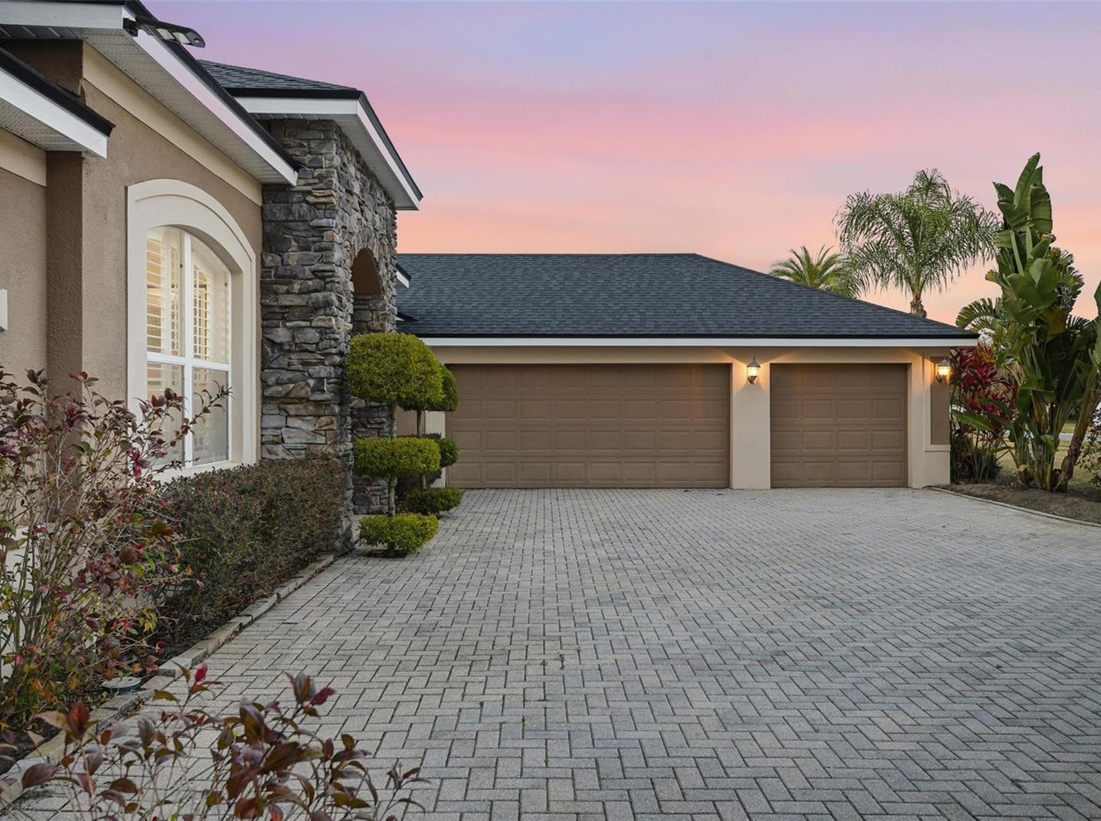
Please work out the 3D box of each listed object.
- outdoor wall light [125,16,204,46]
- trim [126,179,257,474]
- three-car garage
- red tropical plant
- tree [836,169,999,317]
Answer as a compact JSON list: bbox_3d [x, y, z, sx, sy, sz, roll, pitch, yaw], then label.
[{"bbox_3d":[-2.310,-2.280,5.170,0.460,0.180,0.200,0,0,0],"label":"outdoor wall light"},{"bbox_3d":[-2.890,-0.600,6.980,0.200,2.420,2.470,0,0,0],"label":"trim"},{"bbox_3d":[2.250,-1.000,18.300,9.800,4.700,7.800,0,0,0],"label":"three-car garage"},{"bbox_3d":[7.660,0.060,15.300,1.250,2.450,1.200,0,0,0],"label":"red tropical plant"},{"bbox_3d":[10.250,-2.750,24.000,4.500,8.000,4.400,0,0,0],"label":"tree"}]

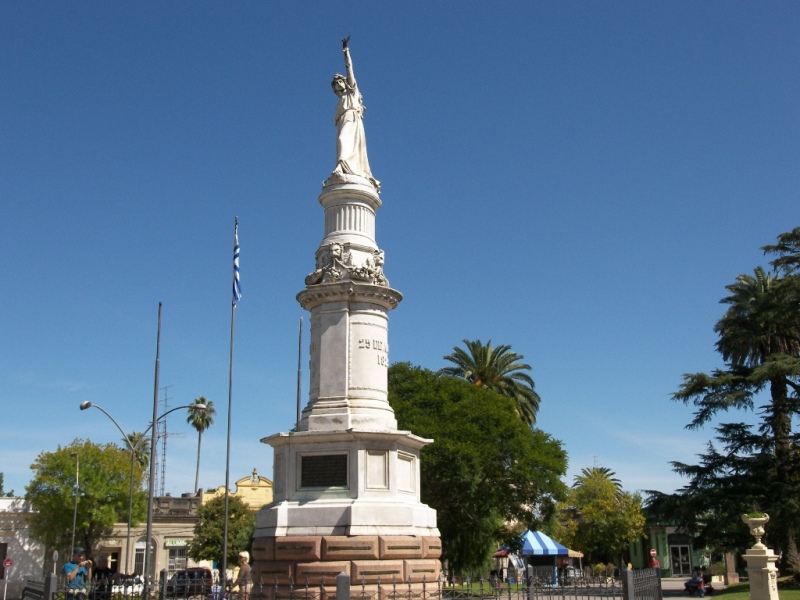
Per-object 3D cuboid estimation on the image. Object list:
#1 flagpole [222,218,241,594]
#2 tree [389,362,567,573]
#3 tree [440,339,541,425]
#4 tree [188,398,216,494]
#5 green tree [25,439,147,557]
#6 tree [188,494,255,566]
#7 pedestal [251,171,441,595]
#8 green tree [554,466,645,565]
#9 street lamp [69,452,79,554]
[{"bbox_3d":[-4.319,2.825,26.605,0.350,10.430,0.350,0,-14,0],"label":"flagpole"},{"bbox_3d":[3.128,8.265,49.457,9.800,10.744,9.000,0,-14,0],"label":"tree"},{"bbox_3d":[5.237,9.126,59.542,5.700,13.889,5.700,0,-14,0],"label":"tree"},{"bbox_3d":[-20.441,18.647,105.641,3.100,17.815,3.100,0,-14,0],"label":"tree"},{"bbox_3d":[-16.653,11.360,54.902,6.500,8.077,6.200,0,-14,0],"label":"green tree"},{"bbox_3d":[-10.223,13.838,59.430,3.900,5.364,3.800,0,-14,0],"label":"tree"},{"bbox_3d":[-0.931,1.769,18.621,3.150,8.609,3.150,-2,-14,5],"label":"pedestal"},{"bbox_3d":[12.280,13.816,63.523,5.400,6.611,5.200,0,-14,0],"label":"green tree"},{"bbox_3d":[-15.033,10.344,47.940,0.500,6.591,0.250,2,-14,-10],"label":"street lamp"}]

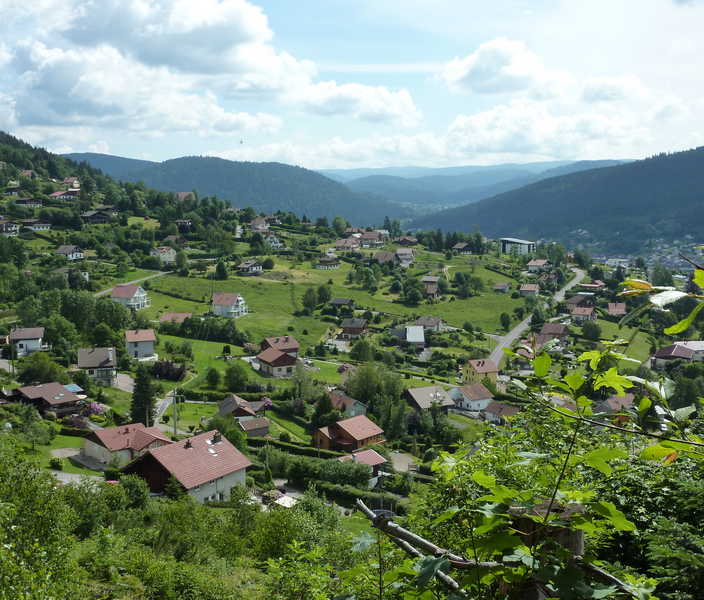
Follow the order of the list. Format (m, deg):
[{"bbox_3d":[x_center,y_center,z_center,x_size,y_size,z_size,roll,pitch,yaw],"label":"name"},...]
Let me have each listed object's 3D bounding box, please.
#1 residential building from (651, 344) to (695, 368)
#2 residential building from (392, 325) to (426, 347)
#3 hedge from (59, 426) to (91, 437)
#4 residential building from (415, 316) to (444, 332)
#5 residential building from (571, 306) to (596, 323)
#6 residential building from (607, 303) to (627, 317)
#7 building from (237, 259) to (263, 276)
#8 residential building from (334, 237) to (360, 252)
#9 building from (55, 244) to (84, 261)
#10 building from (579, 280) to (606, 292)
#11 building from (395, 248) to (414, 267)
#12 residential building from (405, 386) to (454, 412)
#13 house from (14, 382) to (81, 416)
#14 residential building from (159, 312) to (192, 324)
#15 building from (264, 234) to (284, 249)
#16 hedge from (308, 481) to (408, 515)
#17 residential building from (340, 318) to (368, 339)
[{"bbox_3d":[127.990,22.290,368.000,14.200,6.300,9.500,3,8,22],"label":"residential building"},{"bbox_3d":[21.000,13.190,345.000,12.790,8.180,10.240,0,7,0],"label":"residential building"},{"bbox_3d":[-52.526,24.888,175.000,6.100,1.600,1.500,1,8,8],"label":"hedge"},{"bbox_3d":[38.040,11.870,448.000,10.800,6.400,9.500,3,8,22],"label":"residential building"},{"bbox_3d":[121.516,7.851,485.000,10.300,7.300,8.500,3,8,25],"label":"residential building"},{"bbox_3d":[153.092,5.923,535.000,9.800,7.500,9.500,2,8,16],"label":"residential building"},{"bbox_3d":[-48.810,-15.640,440.000,9.140,7.810,8.220,6,9,40],"label":"building"},{"bbox_3d":[-2.560,-32.600,540.000,14.430,8.930,10.690,0,7,4],"label":"residential building"},{"bbox_3d":[-146.707,-24.470,480.000,12.000,7.300,10.000,3,8,25],"label":"building"},{"bbox_3d":[139.270,-8.090,535.000,14.700,5.940,10.140,2,7,20],"label":"building"},{"bbox_3d":[32.117,-26.089,565.000,10.200,9.300,8.500,3,8,20],"label":"building"},{"bbox_3d":[20.650,28.050,258.000,10.800,7.400,12.500,-4,8,-28],"label":"residential building"},{"bbox_3d":[-74.930,24.200,226.000,13.600,6.000,12.500,5,9,37],"label":"house"},{"bbox_3d":[-64.920,7.540,340.000,10.400,6.000,9.500,2,7,13],"label":"residential building"},{"bbox_3d":[-46.800,-33.300,534.300,10.300,7.900,10.300,-4,8,-28],"label":"building"},{"bbox_3d":[0.980,27.710,130.080,15.000,2.300,1.900,4,8,28],"label":"hedge"},{"bbox_3d":[1.142,12.624,408.000,9.500,7.800,8.200,2,8,13],"label":"residential building"}]

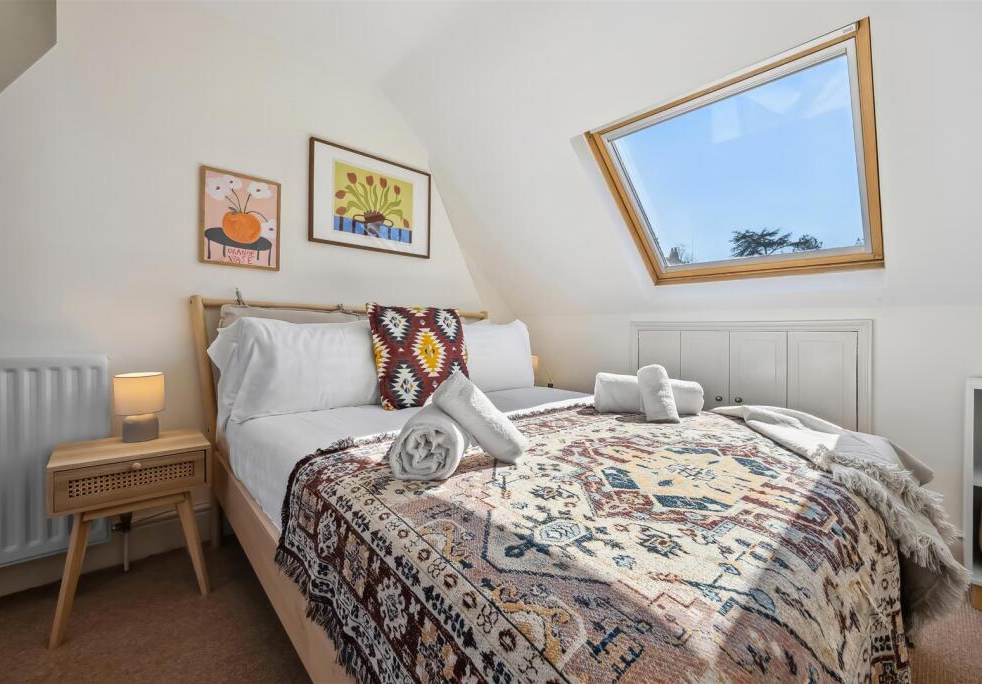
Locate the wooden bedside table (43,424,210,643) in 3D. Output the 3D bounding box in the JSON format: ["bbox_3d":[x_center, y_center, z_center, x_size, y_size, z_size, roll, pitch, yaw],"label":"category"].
[{"bbox_3d":[-1.217,0.624,1.371,0.383,0.523,0.270,0,0,-41],"label":"wooden bedside table"}]

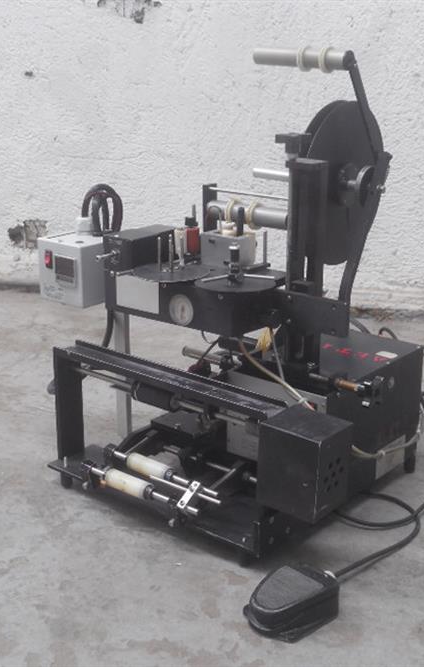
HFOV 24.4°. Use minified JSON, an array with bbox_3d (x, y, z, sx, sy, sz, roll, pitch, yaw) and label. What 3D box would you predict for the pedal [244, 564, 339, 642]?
[{"bbox_3d":[0.111,0.375,1.390,0.107,0.055,0.097,-17,25,-42],"label":"pedal"}]

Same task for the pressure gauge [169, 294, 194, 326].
[{"bbox_3d":[-0.042,-0.041,1.620,0.052,0.052,0.026,15,23,37],"label":"pressure gauge"}]

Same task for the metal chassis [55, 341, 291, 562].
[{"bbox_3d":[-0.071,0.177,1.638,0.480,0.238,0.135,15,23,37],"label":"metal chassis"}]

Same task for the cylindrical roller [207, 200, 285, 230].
[{"bbox_3d":[0.062,-0.206,1.700,0.167,0.031,0.031,15,23,37],"label":"cylindrical roller"}]

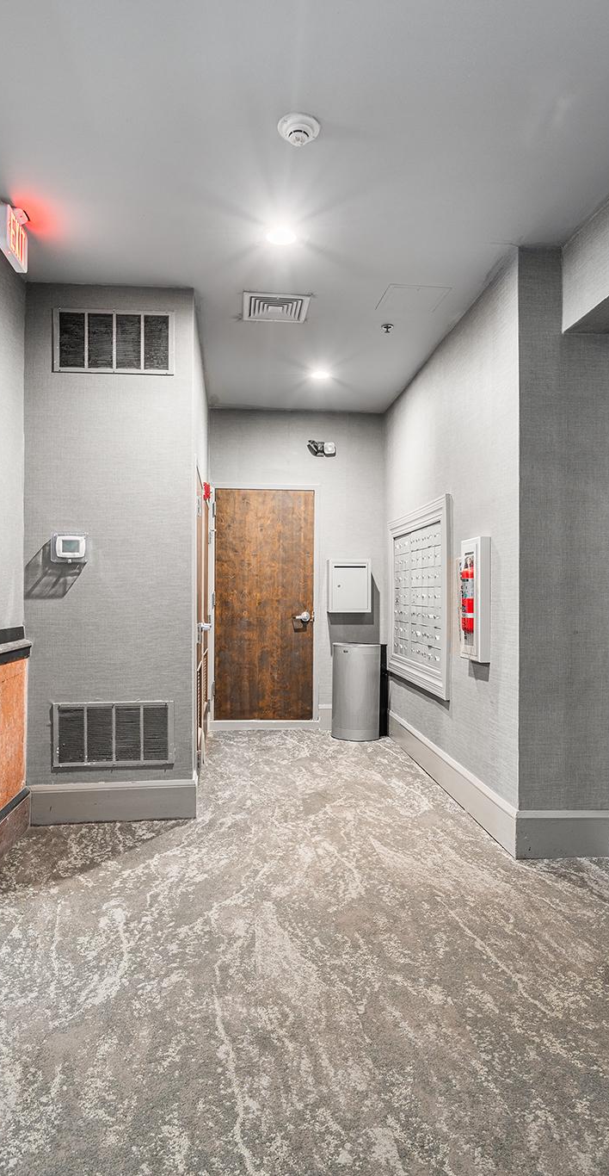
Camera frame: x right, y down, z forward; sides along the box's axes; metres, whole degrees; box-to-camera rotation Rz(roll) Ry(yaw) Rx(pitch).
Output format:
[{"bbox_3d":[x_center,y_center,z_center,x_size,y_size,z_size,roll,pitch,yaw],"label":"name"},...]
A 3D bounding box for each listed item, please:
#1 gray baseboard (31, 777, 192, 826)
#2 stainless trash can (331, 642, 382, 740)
[{"bbox_3d":[-1.066,1.200,3.849,0.905,0.220,0.022,0,0,-6],"label":"gray baseboard"},{"bbox_3d":[0.464,0.900,5.999,0.420,0.810,0.390,0,0,0],"label":"stainless trash can"}]

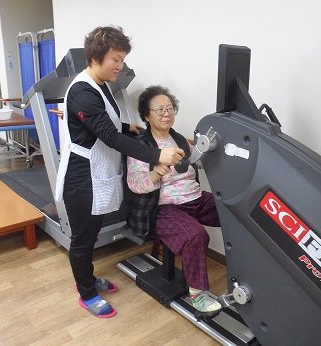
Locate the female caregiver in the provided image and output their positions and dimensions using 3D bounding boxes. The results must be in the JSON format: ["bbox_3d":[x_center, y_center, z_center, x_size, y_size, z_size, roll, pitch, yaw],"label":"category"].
[{"bbox_3d":[-0.205,0.045,1.887,0.670,1.570,0.480,6,16,17],"label":"female caregiver"}]

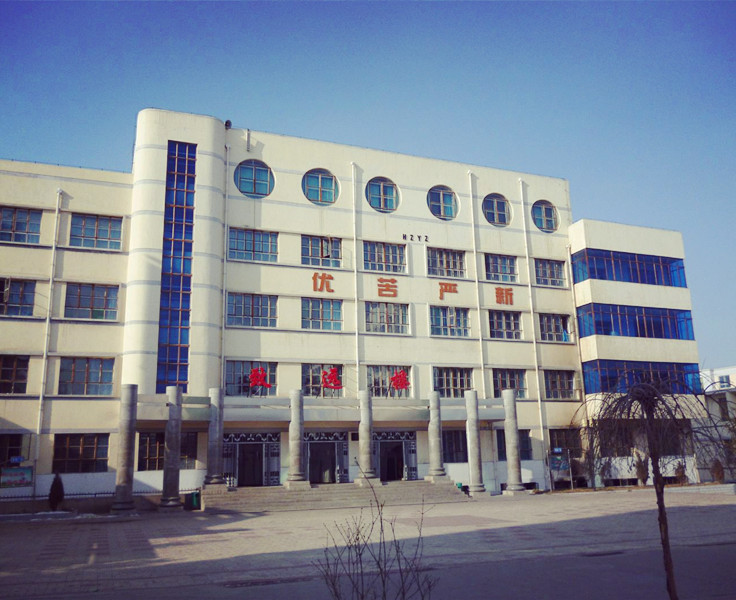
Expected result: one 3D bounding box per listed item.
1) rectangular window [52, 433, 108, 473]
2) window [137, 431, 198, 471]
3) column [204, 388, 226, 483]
[{"bbox_3d":[-13.366,7.148,30.204,2.381,1.807,0.200,4,-14,-21],"label":"rectangular window"},{"bbox_3d":[-9.745,7.396,31.586,2.752,1.840,0.200,4,-14,-21],"label":"window"},{"bbox_3d":[-6.846,6.128,29.146,0.810,4.230,0.810,4,-15,-21],"label":"column"}]

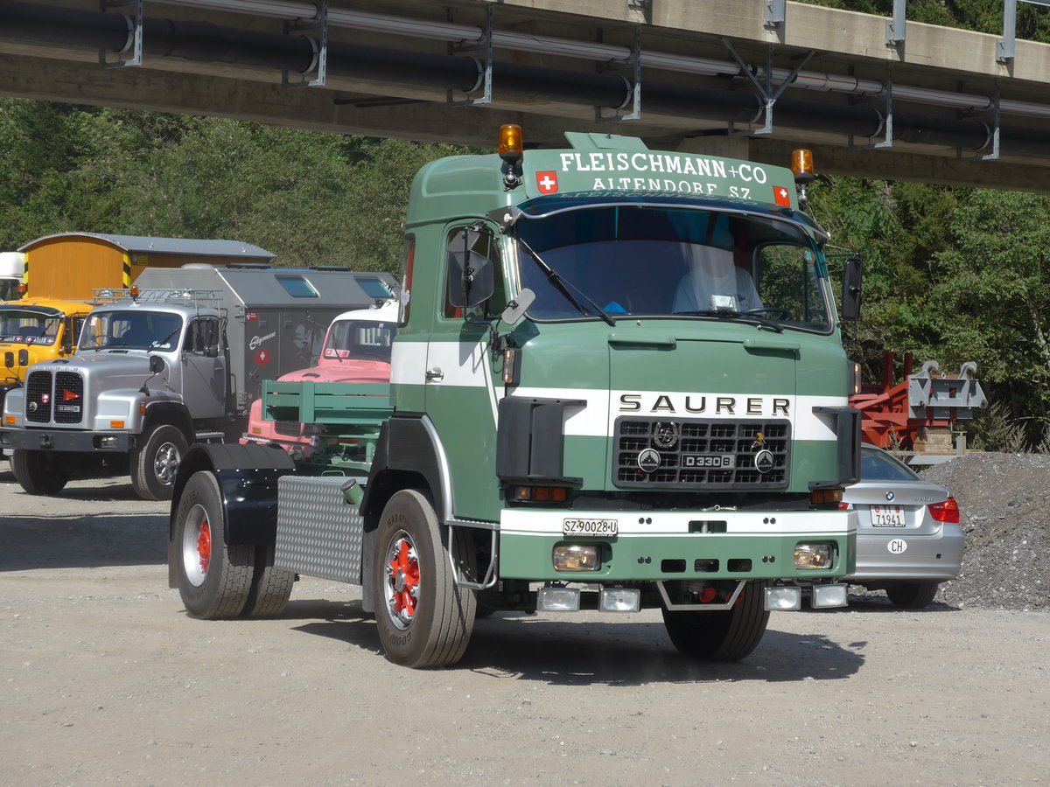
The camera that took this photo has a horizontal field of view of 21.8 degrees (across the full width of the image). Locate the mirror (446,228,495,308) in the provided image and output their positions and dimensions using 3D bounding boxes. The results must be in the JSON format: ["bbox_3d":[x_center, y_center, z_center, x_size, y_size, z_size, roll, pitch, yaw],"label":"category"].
[{"bbox_3d":[-0.296,-0.690,14.998,0.265,0.460,0.140,1,0,7],"label":"mirror"}]

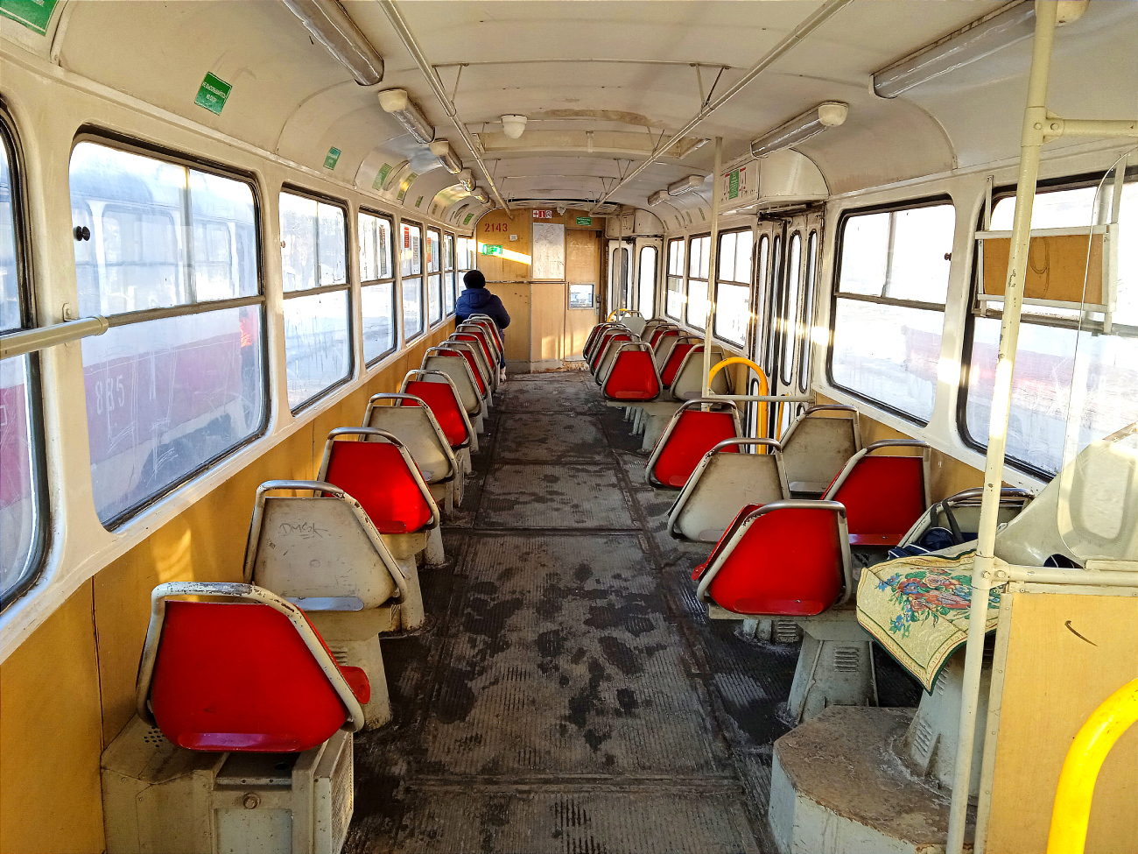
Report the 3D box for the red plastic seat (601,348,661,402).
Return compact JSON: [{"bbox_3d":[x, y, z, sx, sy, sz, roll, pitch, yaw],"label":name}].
[{"bbox_3d":[0.464,-0.408,6.882,0.420,0.390,0.440,1,10,-2],"label":"red plastic seat"}]

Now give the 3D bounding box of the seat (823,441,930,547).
[{"bbox_3d":[1.141,0.235,3.434,0.420,0.390,0.440,1,10,-2],"label":"seat"}]

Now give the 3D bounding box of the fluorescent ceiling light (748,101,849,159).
[{"bbox_3d":[0.953,-1.234,3.906,0.115,0.092,1.030,1,10,-2],"label":"fluorescent ceiling light"}]

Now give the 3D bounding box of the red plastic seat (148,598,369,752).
[{"bbox_3d":[-0.641,0.467,1.948,0.420,0.390,0.440,1,10,-2],"label":"red plastic seat"}]

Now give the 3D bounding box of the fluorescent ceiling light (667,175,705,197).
[{"bbox_3d":[0.844,-1.748,6.712,0.115,0.092,1.000,1,10,-2],"label":"fluorescent ceiling light"}]

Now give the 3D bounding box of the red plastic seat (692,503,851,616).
[{"bbox_3d":[0.569,0.327,2.671,0.410,0.370,0.520,1,10,-2],"label":"red plastic seat"}]

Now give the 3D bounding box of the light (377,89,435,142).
[{"bbox_3d":[-0.629,-1.214,3.632,0.105,0.085,0.970,-7,11,-1],"label":"light"}]

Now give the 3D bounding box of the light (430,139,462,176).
[{"bbox_3d":[-0.676,-1.496,5.143,0.115,0.092,1.000,1,10,-2],"label":"light"}]

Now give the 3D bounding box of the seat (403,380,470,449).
[{"bbox_3d":[-0.726,-0.101,4.876,0.410,0.370,0.490,1,10,-2],"label":"seat"}]

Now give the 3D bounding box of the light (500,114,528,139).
[{"bbox_3d":[-0.252,-1.380,4.234,0.127,0.110,0.127,1,10,-2],"label":"light"}]

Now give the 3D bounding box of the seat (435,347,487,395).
[{"bbox_3d":[-0.779,-0.397,6.488,0.410,0.370,0.490,1,10,-2],"label":"seat"}]

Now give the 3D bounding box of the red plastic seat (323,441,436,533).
[{"bbox_3d":[-0.677,0.176,3.367,0.410,0.370,0.490,1,10,-2],"label":"red plastic seat"}]

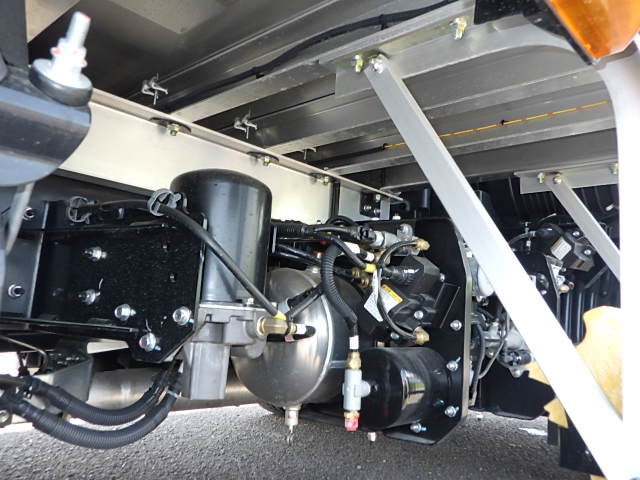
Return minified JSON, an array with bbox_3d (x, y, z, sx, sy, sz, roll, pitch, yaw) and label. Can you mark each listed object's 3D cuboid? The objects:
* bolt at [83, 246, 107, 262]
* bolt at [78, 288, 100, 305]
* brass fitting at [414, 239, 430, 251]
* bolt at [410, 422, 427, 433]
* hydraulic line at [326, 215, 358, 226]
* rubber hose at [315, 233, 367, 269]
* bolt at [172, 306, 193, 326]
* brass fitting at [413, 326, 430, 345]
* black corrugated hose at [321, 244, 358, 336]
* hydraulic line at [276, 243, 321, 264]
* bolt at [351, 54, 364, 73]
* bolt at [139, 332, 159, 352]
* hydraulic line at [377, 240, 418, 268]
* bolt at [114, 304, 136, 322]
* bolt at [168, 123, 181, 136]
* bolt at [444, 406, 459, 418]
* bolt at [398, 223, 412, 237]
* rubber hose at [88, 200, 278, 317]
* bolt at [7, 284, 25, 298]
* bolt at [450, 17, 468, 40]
[{"bbox_3d":[-0.347,0.022,0.800,0.023,0.023,0.025,-4,-11,42],"label":"bolt"},{"bbox_3d":[-0.331,0.081,0.737,0.021,0.021,0.022,-4,-11,40],"label":"bolt"},{"bbox_3d":[0.214,0.009,1.080,0.028,0.025,0.024,-4,-11,40],"label":"brass fitting"},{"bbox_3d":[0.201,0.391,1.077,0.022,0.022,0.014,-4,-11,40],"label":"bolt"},{"bbox_3d":[0.047,-0.041,1.080,0.050,0.026,0.040,-4,-11,40],"label":"hydraulic line"},{"bbox_3d":[0.042,0.021,0.937,0.138,0.052,0.019,11,-11,-43],"label":"rubber hose"},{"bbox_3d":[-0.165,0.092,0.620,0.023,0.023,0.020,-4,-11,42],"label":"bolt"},{"bbox_3d":[0.194,0.183,0.990,0.030,0.034,0.032,-4,-11,42],"label":"brass fitting"},{"bbox_3d":[0.035,0.091,0.930,0.050,0.170,0.050,-4,-11,40],"label":"black corrugated hose"},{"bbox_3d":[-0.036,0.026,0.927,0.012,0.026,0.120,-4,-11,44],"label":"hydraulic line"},{"bbox_3d":[0.061,-0.283,0.830,0.018,0.025,0.018,-4,-11,42],"label":"bolt"},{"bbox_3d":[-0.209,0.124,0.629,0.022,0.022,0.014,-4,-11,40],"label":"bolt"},{"bbox_3d":[0.159,0.030,1.060,0.070,0.060,0.050,-4,-11,40],"label":"hydraulic line"},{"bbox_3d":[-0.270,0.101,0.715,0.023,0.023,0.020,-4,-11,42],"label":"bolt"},{"bbox_3d":[-0.332,-0.252,1.180,0.025,0.026,0.025,-4,-11,42],"label":"bolt"},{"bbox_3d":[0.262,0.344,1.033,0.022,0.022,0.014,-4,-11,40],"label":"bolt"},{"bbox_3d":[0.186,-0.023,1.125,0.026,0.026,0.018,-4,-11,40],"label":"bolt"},{"bbox_3d":[-0.229,0.014,0.719,0.378,0.168,0.081,0,-9,26],"label":"rubber hose"},{"bbox_3d":[-0.498,0.085,0.851,0.021,0.021,0.021,-4,-11,40],"label":"bolt"},{"bbox_3d":[0.195,-0.294,0.720,0.019,0.028,0.019,-4,-11,42],"label":"bolt"}]

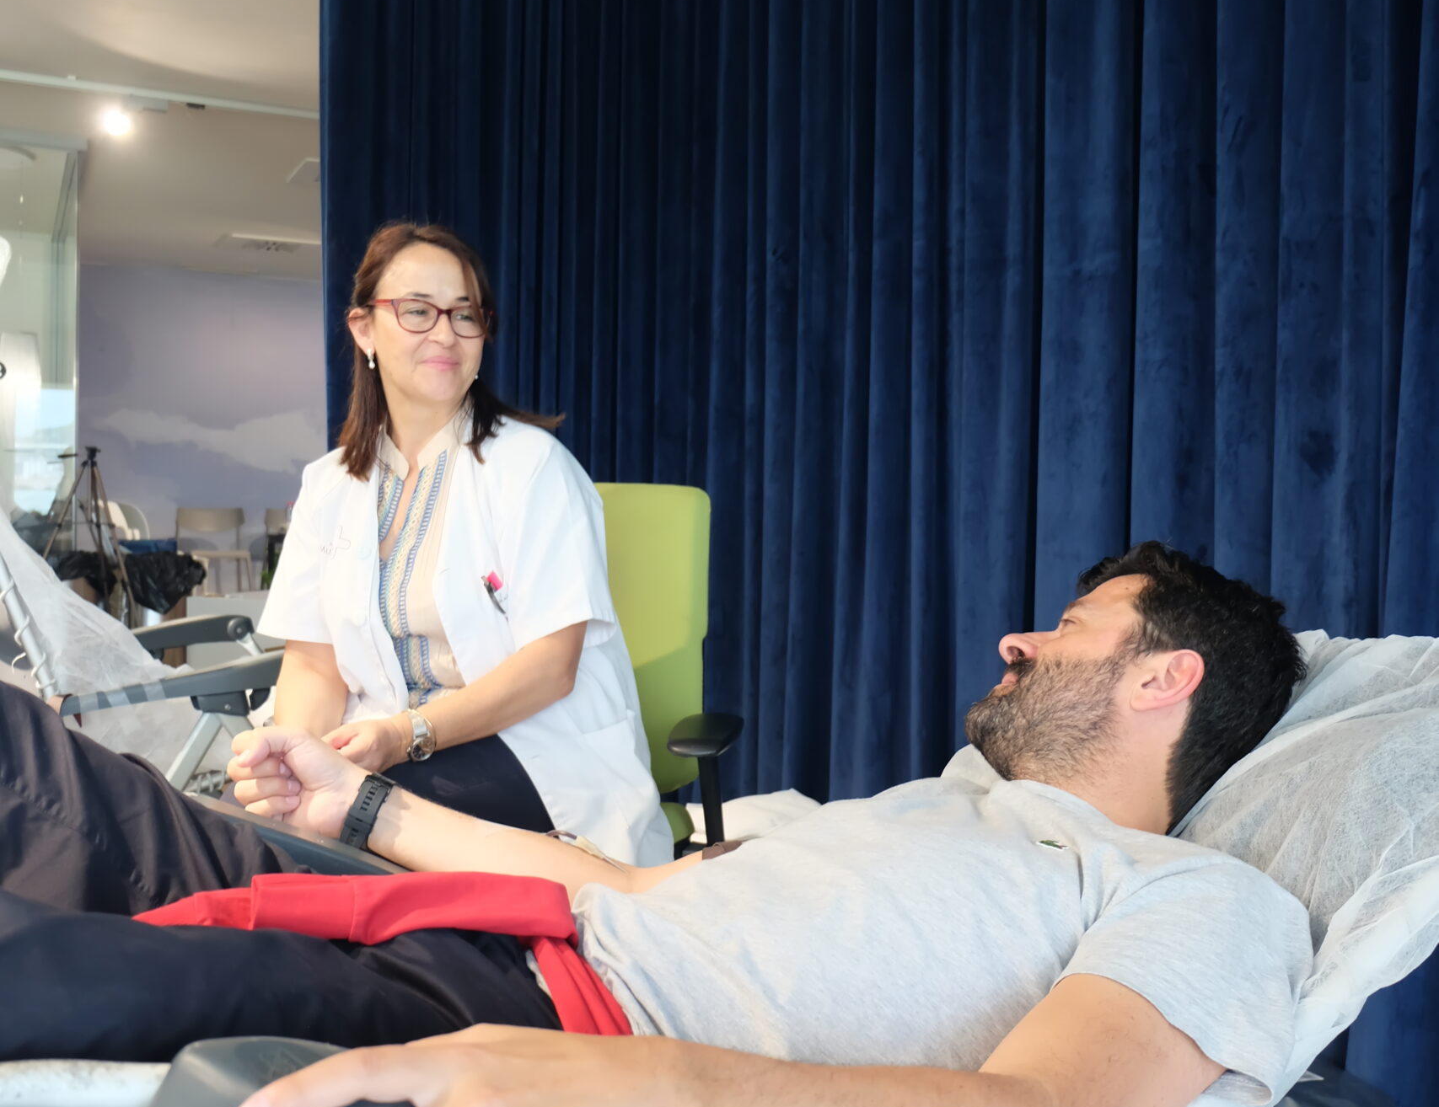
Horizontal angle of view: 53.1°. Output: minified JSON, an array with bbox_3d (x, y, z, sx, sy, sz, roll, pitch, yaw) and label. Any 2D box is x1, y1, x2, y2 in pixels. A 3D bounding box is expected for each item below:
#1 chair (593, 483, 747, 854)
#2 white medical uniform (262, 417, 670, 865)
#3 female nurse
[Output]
[{"bbox_3d":[-0.270,0.360,2.040,0.630,0.930,0.640,2,2,18],"label":"chair"},{"bbox_3d":[-0.325,0.130,1.880,0.540,0.640,0.460,2,2,17],"label":"white medical uniform"},{"bbox_3d":[-0.325,0.195,1.820,0.550,1.275,0.760,2,2,18],"label":"female nurse"}]

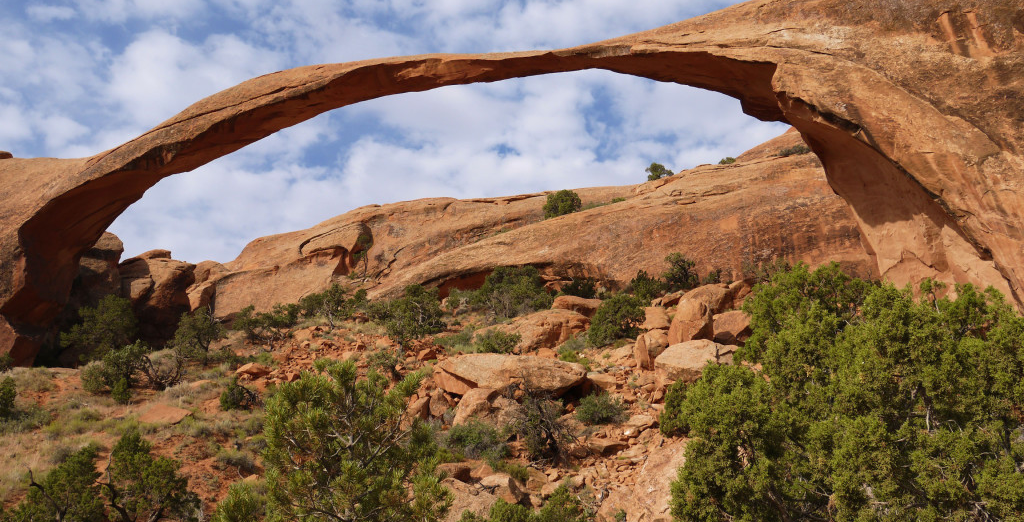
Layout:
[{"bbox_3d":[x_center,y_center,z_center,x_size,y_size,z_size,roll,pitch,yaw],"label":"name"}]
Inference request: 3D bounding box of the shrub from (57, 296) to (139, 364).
[{"bbox_3d":[-39.438,6.438,79.000,7.630,6.480,6.490,5,-12,-26],"label":"shrub"}]

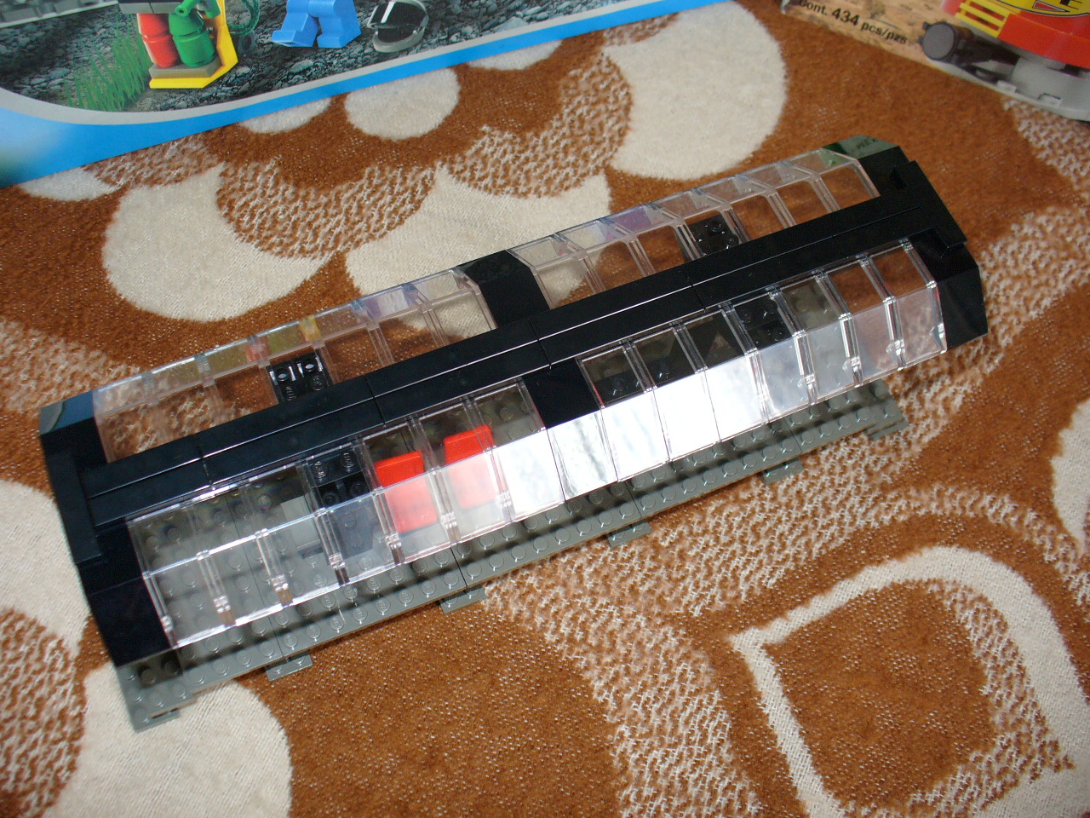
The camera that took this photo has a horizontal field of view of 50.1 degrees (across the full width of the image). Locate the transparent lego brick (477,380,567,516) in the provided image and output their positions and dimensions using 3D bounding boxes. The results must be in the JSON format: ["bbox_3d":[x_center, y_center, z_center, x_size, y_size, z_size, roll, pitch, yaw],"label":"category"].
[{"bbox_3d":[-0.008,0.010,0.317,0.016,0.017,0.036,-20,70,-13],"label":"transparent lego brick"}]

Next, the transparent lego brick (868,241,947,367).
[{"bbox_3d":[0.107,-0.032,0.347,0.016,0.015,0.035,-20,69,-13],"label":"transparent lego brick"}]

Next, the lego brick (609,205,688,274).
[{"bbox_3d":[0.033,-0.049,0.347,0.016,0.017,0.036,-20,70,-13],"label":"lego brick"}]

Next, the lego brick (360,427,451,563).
[{"bbox_3d":[-0.037,0.021,0.310,0.016,0.017,0.036,-20,70,-13],"label":"lego brick"}]

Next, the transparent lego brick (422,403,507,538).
[{"bbox_3d":[-0.022,0.016,0.315,0.016,0.015,0.035,-20,69,-13],"label":"transparent lego brick"}]

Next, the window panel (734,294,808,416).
[{"bbox_3d":[0.065,-0.016,0.337,0.016,0.015,0.035,-20,69,-13],"label":"window panel"}]

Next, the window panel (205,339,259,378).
[{"bbox_3d":[-0.087,-0.013,0.324,0.016,0.003,0.022,-20,28,-13],"label":"window panel"}]

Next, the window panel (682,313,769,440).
[{"bbox_3d":[0.050,-0.011,0.333,0.016,0.015,0.035,-20,69,-13],"label":"window panel"}]

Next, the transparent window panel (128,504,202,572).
[{"bbox_3d":[-0.096,0.034,0.295,0.016,0.003,0.016,-20,69,-13],"label":"transparent window panel"}]

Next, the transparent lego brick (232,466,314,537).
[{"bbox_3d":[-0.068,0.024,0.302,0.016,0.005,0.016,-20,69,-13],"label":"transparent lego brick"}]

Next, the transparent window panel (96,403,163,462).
[{"bbox_3d":[-0.108,0.007,0.305,0.016,0.003,0.016,-20,68,-13],"label":"transparent window panel"}]

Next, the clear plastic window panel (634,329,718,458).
[{"bbox_3d":[0.035,-0.007,0.329,0.016,0.015,0.037,-20,68,-13],"label":"clear plastic window panel"}]

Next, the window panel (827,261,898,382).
[{"bbox_3d":[0.093,-0.027,0.344,0.016,0.015,0.035,-20,69,-13],"label":"window panel"}]

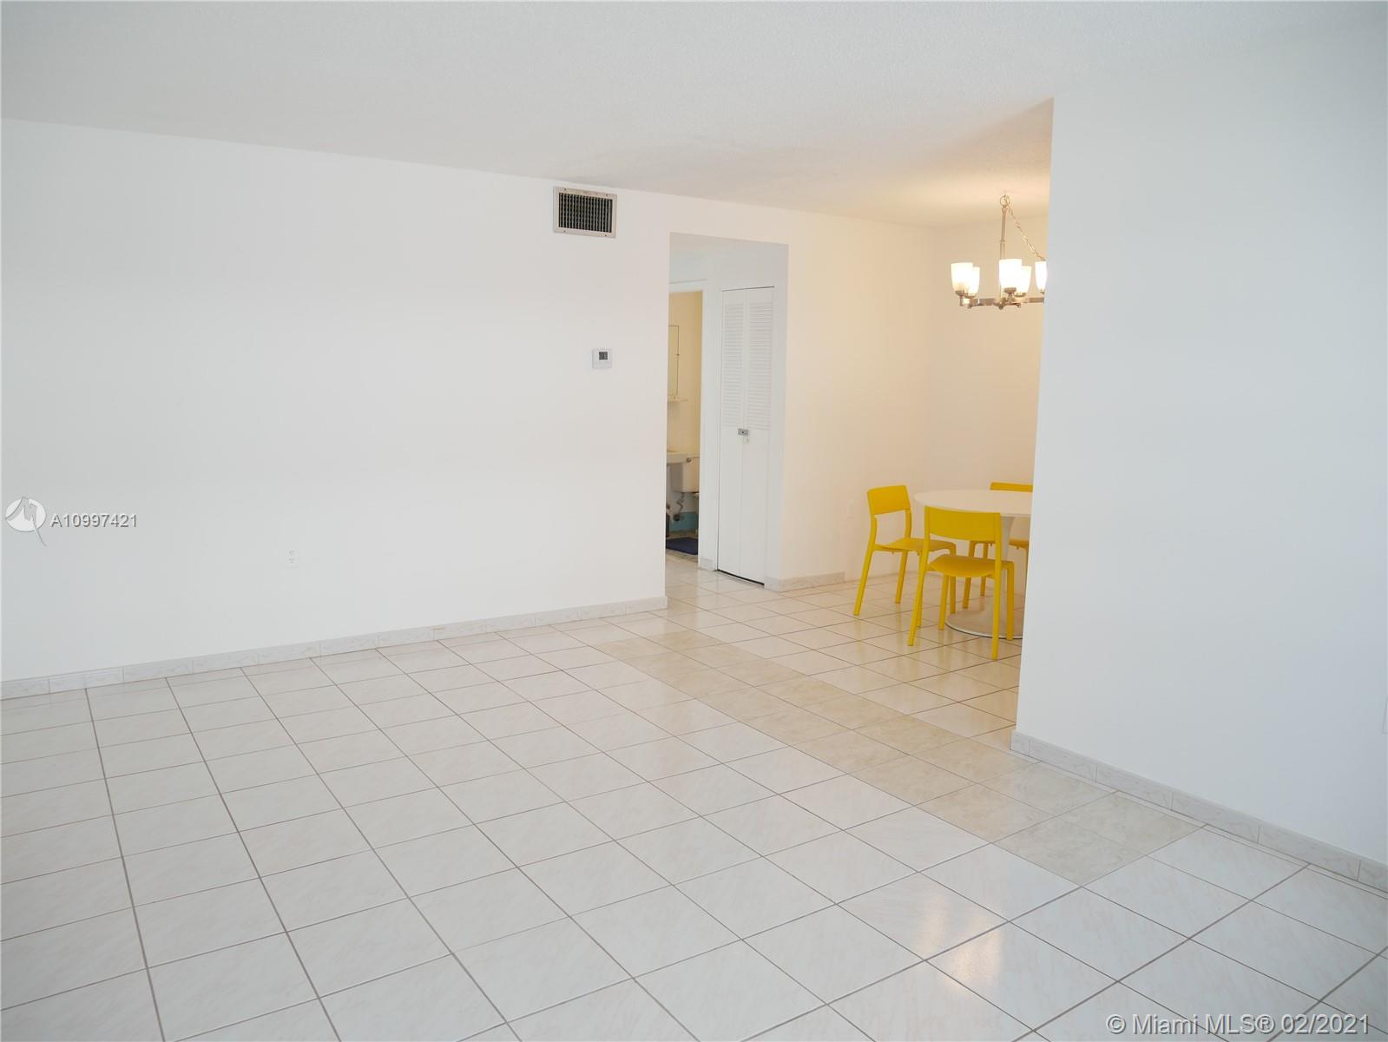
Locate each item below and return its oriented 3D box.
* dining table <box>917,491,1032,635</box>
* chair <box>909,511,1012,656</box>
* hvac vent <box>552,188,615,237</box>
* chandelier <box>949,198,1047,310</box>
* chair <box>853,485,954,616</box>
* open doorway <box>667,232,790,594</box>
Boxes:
[{"bbox_3d":[1.785,0.246,5.553,1.050,0.742,1.050,-4,10,-34],"label":"dining table"},{"bbox_3d":[1.468,0.290,5.143,0.485,0.760,0.465,6,9,31],"label":"chair"},{"bbox_3d":[-0.586,-1.669,5.215,0.383,0.232,0.030,-4,10,-34],"label":"hvac vent"},{"bbox_3d":[1.695,-1.478,5.304,0.600,0.622,0.600,-4,10,-34],"label":"chandelier"},{"bbox_3d":[1.298,0.197,5.780,0.455,0.760,0.490,9,11,42],"label":"chair"},{"bbox_3d":[0.168,-0.603,6.005,0.875,2.235,0.140,-4,10,-34],"label":"open doorway"}]

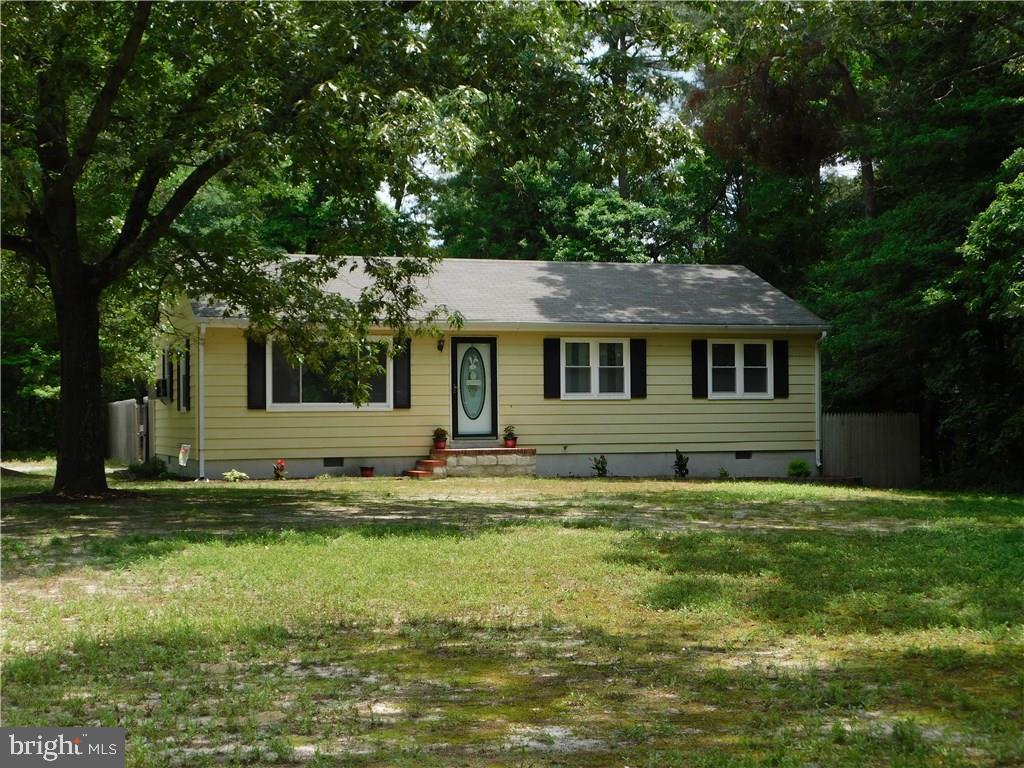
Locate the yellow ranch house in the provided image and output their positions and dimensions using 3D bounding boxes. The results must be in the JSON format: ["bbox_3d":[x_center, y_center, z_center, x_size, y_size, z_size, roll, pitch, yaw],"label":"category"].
[{"bbox_3d":[-0.830,-0.405,34.203,13.700,4.890,8.060,0,-1,-20],"label":"yellow ranch house"}]

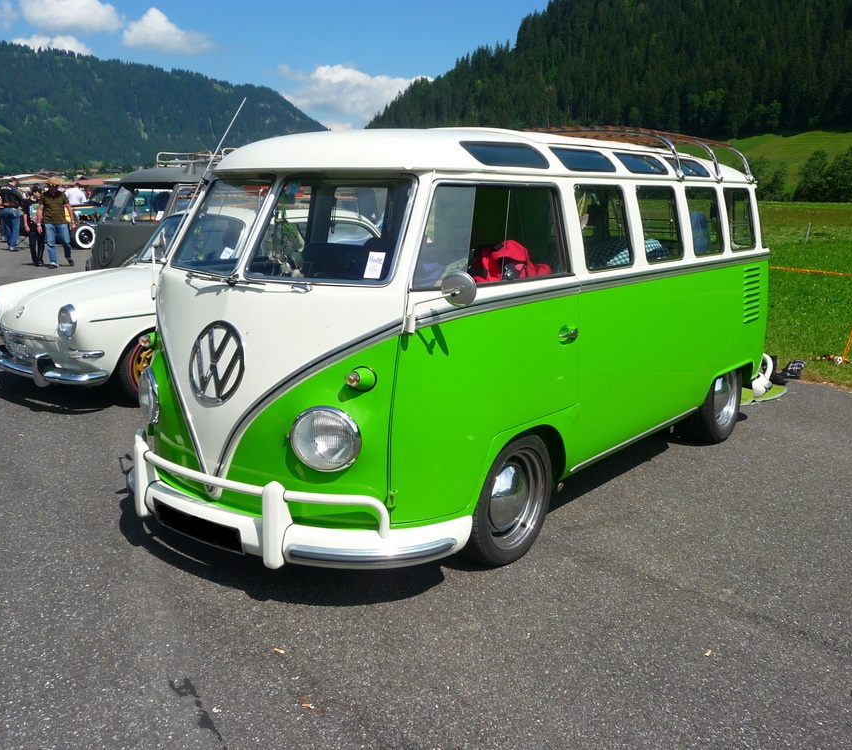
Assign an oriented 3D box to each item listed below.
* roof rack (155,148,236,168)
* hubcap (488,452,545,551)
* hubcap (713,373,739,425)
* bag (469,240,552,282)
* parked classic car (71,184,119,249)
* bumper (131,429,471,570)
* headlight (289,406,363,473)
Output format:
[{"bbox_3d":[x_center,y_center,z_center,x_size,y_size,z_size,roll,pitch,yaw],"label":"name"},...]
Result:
[{"bbox_3d":[-2.143,-2.482,10.008,1.060,0.210,1.500,10,15,37],"label":"roof rack"},{"bbox_3d":[0.338,0.499,3.522,0.100,0.420,0.420,10,15,37],"label":"hubcap"},{"bbox_3d":[1.828,0.119,5.365,0.100,0.420,0.420,10,15,37],"label":"hubcap"},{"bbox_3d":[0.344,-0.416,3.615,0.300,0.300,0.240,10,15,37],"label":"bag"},{"bbox_3d":[-8.210,-4.246,23.179,1.660,1.580,3.750,10,15,37],"label":"parked classic car"},{"bbox_3d":[-0.672,0.413,3.409,1.740,0.370,0.560,10,15,37],"label":"bumper"},{"bbox_3d":[-0.327,0.215,2.973,0.225,0.225,0.110,7,14,28],"label":"headlight"}]

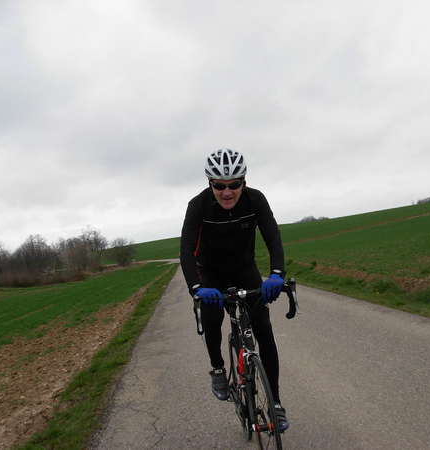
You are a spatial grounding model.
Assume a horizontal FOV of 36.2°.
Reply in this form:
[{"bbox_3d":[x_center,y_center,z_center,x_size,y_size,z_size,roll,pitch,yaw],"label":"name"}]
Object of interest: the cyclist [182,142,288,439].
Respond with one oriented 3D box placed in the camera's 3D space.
[{"bbox_3d":[0.090,0.375,3.360,0.500,1.480,0.850,-7,-3,-5],"label":"cyclist"}]

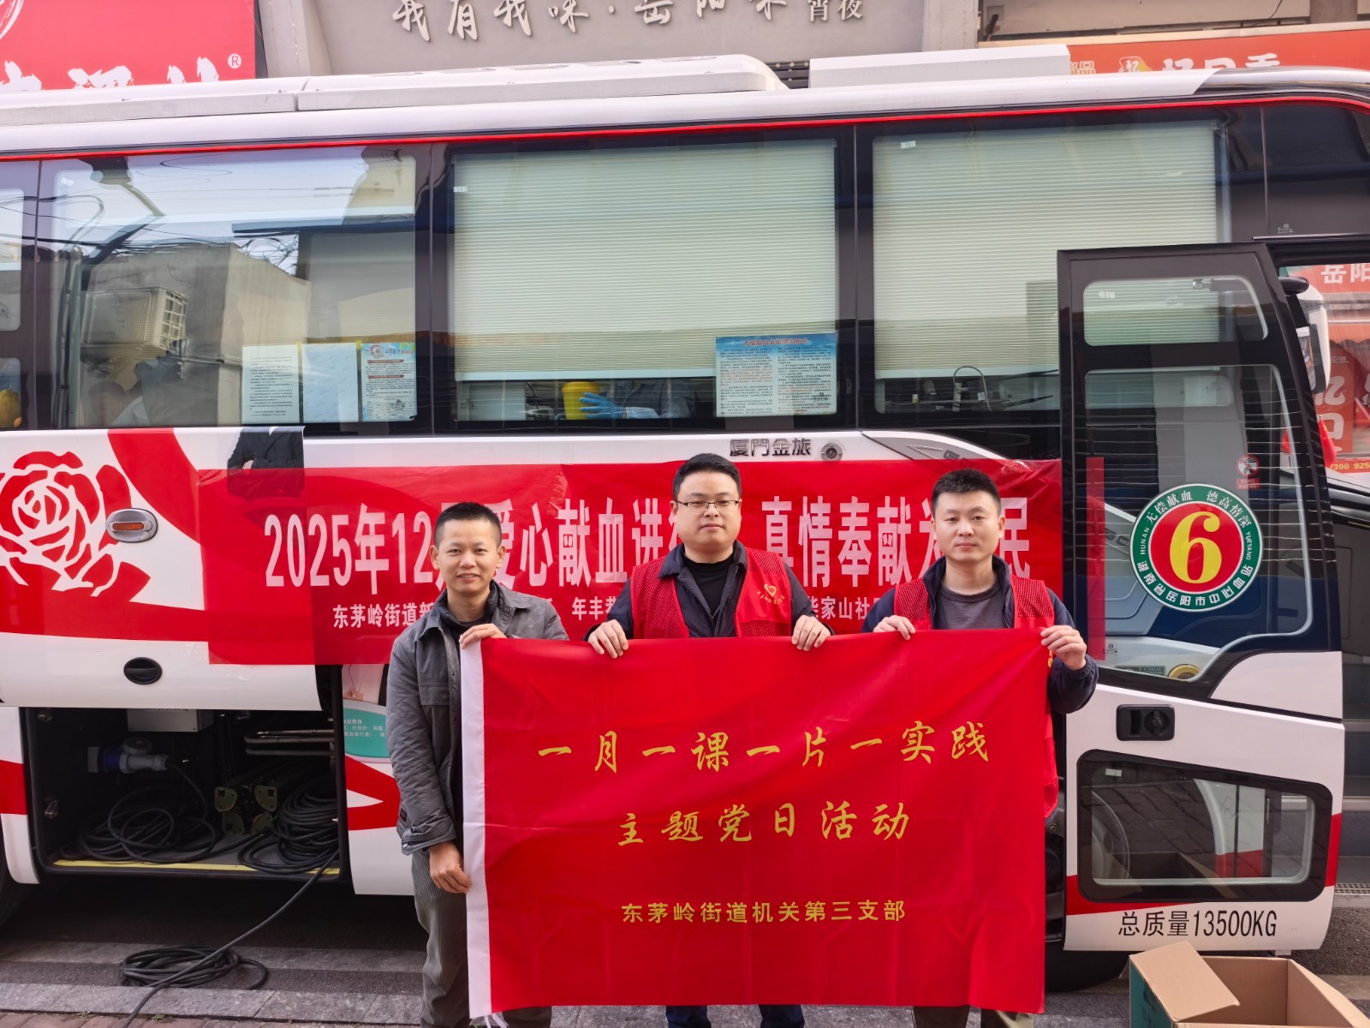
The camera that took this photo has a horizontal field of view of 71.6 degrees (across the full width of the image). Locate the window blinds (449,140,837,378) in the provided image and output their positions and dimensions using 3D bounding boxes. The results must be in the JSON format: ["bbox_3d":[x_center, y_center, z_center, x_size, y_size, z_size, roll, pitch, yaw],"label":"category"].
[{"bbox_3d":[-0.159,-0.913,3.475,1.417,0.852,0.050,0,-3,5],"label":"window blinds"}]

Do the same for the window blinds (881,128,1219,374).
[{"bbox_3d":[1.267,-0.912,3.341,1.190,0.863,0.050,0,-3,5],"label":"window blinds"}]

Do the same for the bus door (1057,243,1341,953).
[{"bbox_3d":[1.611,0.261,3.034,0.830,2.170,0.180,0,-1,5],"label":"bus door"}]

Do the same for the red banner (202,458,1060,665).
[{"bbox_3d":[-0.192,0.180,3.342,3.156,0.712,0.050,0,0,5],"label":"red banner"}]

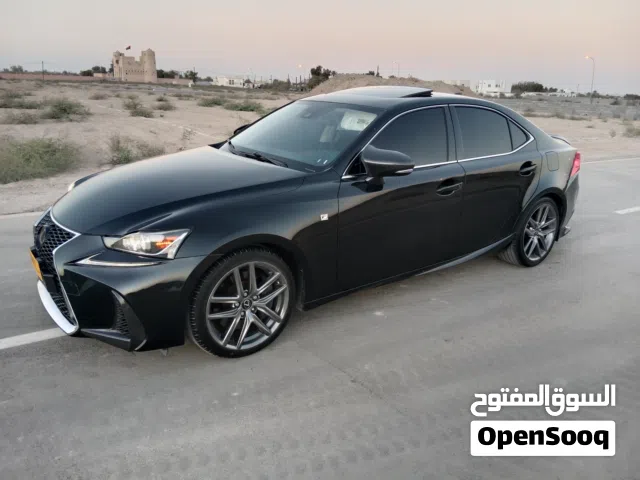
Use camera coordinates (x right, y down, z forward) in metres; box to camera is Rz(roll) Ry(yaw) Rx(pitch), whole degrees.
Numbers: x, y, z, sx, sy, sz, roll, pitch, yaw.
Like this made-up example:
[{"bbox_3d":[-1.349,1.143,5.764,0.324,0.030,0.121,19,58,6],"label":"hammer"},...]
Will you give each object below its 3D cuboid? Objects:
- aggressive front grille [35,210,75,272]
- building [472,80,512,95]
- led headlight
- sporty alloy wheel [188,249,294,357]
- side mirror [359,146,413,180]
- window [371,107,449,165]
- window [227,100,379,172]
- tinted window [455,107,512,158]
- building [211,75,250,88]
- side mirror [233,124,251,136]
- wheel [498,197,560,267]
[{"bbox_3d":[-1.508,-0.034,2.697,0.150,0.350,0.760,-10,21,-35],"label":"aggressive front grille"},{"bbox_3d":[83.014,-72.105,230.000,16.000,8.500,14.000,8,18,17],"label":"building"},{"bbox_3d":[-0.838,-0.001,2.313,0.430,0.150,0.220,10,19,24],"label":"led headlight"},{"bbox_3d":[-0.431,0.321,2.637,0.640,0.640,0.235,-10,21,-35],"label":"sporty alloy wheel"},{"bbox_3d":[0.391,-0.454,2.802,0.200,0.175,0.230,-10,21,-35],"label":"side mirror"},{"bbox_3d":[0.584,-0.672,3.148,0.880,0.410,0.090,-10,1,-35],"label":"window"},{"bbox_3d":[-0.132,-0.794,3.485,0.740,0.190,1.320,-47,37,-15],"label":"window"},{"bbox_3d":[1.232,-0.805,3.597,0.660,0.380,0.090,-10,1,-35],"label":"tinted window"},{"bbox_3d":[-32.583,-57.593,175.000,13.000,4.300,10.000,-1,18,-10],"label":"building"},{"bbox_3d":[-0.686,-0.940,4.212,0.190,0.175,0.230,-10,21,-35],"label":"side mirror"},{"bbox_3d":[1.840,-0.097,4.221,0.640,0.640,0.250,-10,21,-35],"label":"wheel"}]

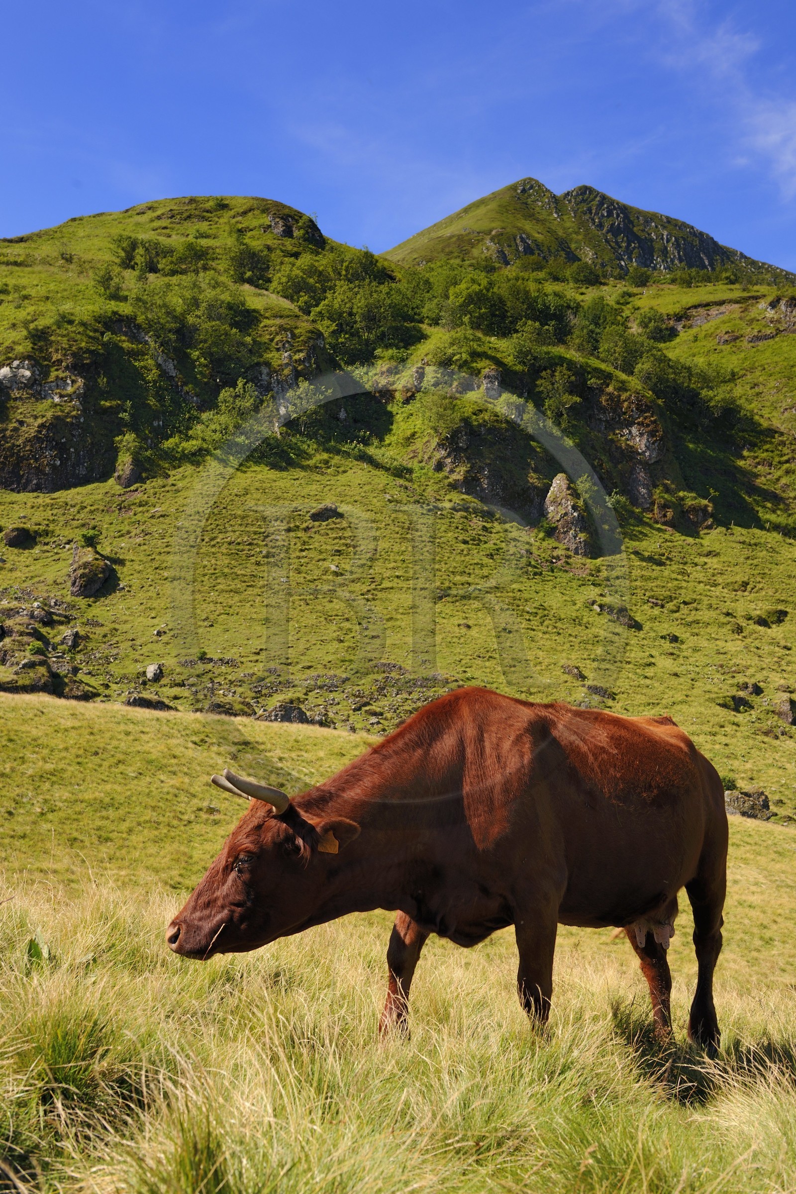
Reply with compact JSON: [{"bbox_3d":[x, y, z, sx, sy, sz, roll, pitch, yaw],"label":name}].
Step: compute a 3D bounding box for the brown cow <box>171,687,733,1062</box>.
[{"bbox_3d":[0.330,1.000,4.670,2.420,1.430,0.720,8,-9,-44],"label":"brown cow"}]

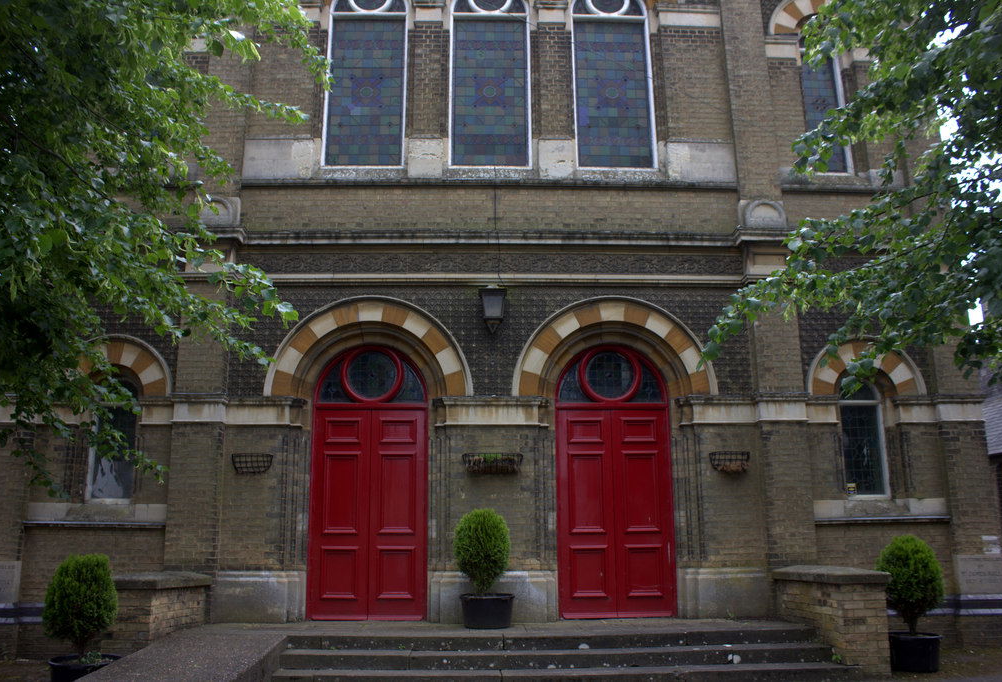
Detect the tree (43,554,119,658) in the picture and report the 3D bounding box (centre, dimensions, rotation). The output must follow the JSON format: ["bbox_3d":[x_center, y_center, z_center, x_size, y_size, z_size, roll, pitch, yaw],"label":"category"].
[{"bbox_3d":[-3.803,2.400,7.201,0.594,0.890,0.594,0,-12,-2],"label":"tree"}]

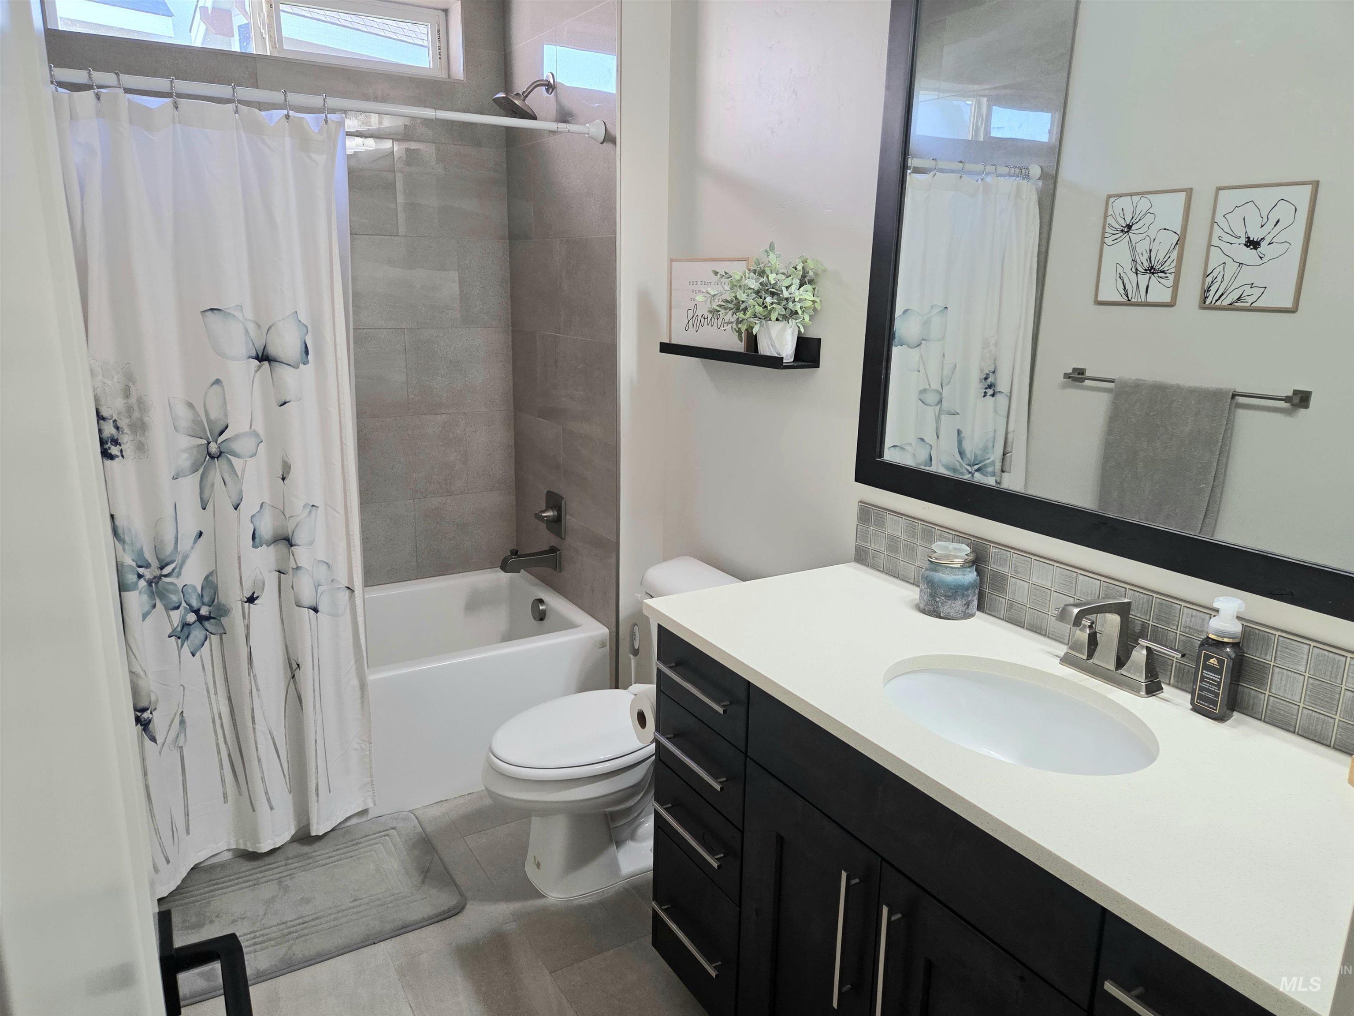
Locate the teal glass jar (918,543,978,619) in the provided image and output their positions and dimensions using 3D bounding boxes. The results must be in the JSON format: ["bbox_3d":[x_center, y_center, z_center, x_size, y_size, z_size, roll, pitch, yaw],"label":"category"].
[{"bbox_3d":[0.523,0.135,1.737,0.101,0.133,0.101,1,14,0],"label":"teal glass jar"}]

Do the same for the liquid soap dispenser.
[{"bbox_3d":[0.801,0.217,1.331,0.054,0.181,0.058,-6,16,-25],"label":"liquid soap dispenser"}]

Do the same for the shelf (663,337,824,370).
[{"bbox_3d":[0.139,-0.409,2.278,0.111,0.070,0.549,-7,16,-31],"label":"shelf"}]

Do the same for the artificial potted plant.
[{"bbox_3d":[0.197,-0.474,2.086,0.194,0.266,0.241,-7,16,-31],"label":"artificial potted plant"}]

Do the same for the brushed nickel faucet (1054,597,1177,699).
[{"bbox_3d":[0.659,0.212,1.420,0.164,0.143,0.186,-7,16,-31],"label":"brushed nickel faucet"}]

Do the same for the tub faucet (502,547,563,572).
[{"bbox_3d":[-0.503,0.179,3.087,0.189,0.088,0.064,-7,16,-31],"label":"tub faucet"}]

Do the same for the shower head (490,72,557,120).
[{"bbox_3d":[-0.461,-1.256,2.724,0.171,0.138,0.121,-7,16,-31],"label":"shower head"}]

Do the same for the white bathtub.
[{"bbox_3d":[-1.077,0.616,2.854,1.532,0.441,0.729,-7,16,-31],"label":"white bathtub"}]

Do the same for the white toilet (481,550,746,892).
[{"bbox_3d":[-0.167,0.595,2.368,0.726,0.756,0.442,-7,16,-31],"label":"white toilet"}]

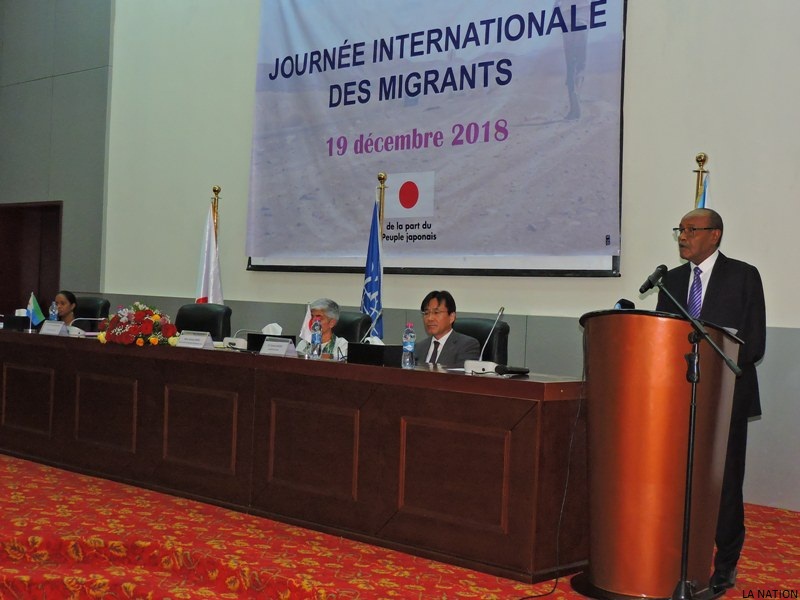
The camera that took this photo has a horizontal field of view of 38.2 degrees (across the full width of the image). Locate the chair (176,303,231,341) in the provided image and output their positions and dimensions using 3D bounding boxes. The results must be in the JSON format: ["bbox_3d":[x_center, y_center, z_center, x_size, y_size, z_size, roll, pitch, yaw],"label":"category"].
[{"bbox_3d":[-1.619,0.605,8.319,0.640,1.130,0.660,2,0,43],"label":"chair"}]

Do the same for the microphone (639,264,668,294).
[{"bbox_3d":[1.090,-0.088,4.970,0.050,0.050,0.200,-3,30,45],"label":"microphone"}]

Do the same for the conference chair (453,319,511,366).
[{"bbox_3d":[0.211,0.680,6.589,0.640,1.130,0.660,2,0,43],"label":"conference chair"}]

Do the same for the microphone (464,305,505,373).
[{"bbox_3d":[0.423,0.200,5.539,0.130,0.320,0.220,2,0,43],"label":"microphone"}]

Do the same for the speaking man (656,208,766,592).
[{"bbox_3d":[1.426,0.435,5.268,0.390,1.720,0.520,2,0,-42],"label":"speaking man"}]

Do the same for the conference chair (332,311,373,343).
[{"bbox_3d":[-0.602,0.646,7.358,0.640,1.130,0.660,2,0,43],"label":"conference chair"}]

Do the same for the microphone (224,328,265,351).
[{"bbox_3d":[-0.957,0.238,7.184,0.130,0.130,0.290,2,0,43],"label":"microphone"}]

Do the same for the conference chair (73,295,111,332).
[{"bbox_3d":[-2.774,0.557,9.411,0.640,1.130,0.660,2,0,43],"label":"conference chair"}]

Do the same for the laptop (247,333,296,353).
[{"bbox_3d":[-0.703,0.254,6.710,0.410,0.120,0.200,2,0,43],"label":"laptop"}]

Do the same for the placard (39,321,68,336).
[{"bbox_3d":[-2.388,0.200,8.041,0.250,0.090,0.090,2,0,43],"label":"placard"}]

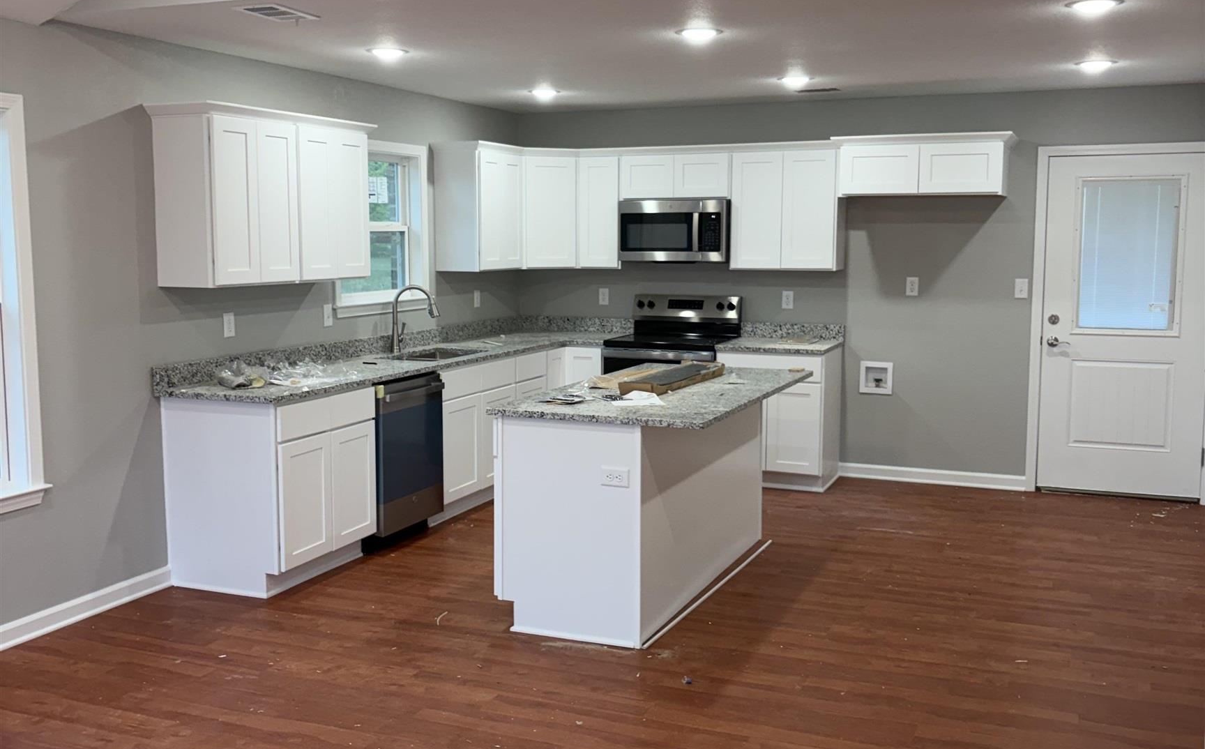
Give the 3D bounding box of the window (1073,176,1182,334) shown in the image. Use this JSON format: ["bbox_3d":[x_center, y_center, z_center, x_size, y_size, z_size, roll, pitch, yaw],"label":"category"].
[{"bbox_3d":[3.148,-0.706,7.218,0.590,0.943,0.045,3,7,22],"label":"window"}]

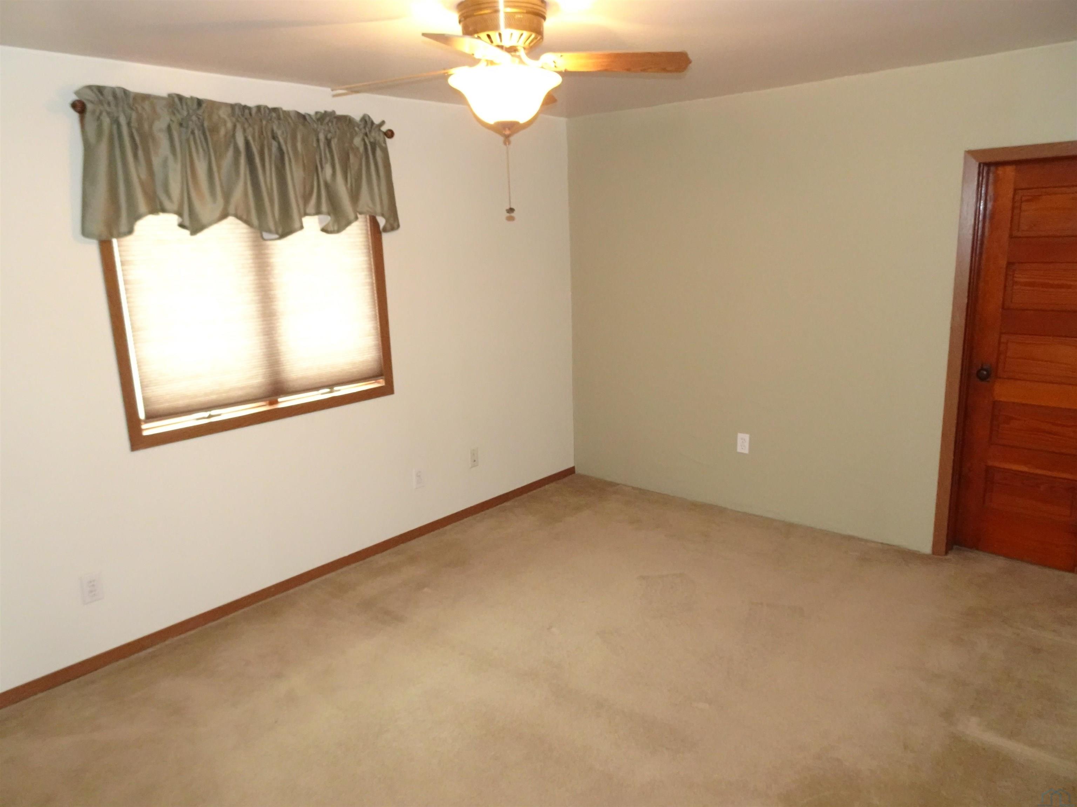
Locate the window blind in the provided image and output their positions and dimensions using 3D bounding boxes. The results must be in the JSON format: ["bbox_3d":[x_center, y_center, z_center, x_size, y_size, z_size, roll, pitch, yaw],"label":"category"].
[{"bbox_3d":[-1.263,-0.609,3.445,0.035,1.175,1.213,10,17,41],"label":"window blind"}]

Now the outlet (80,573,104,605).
[{"bbox_3d":[-1.817,0.754,3.046,0.010,0.117,0.072,10,17,41],"label":"outlet"}]

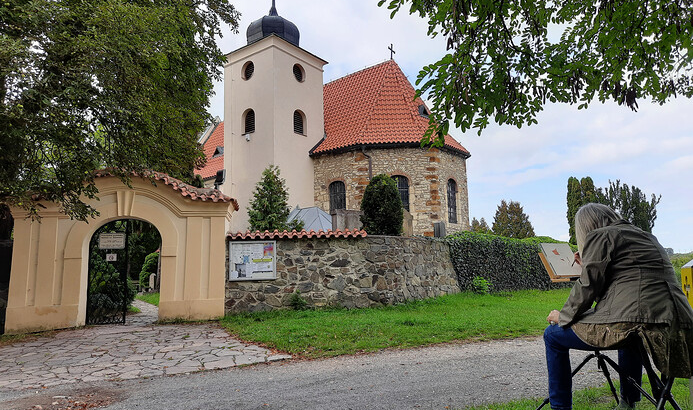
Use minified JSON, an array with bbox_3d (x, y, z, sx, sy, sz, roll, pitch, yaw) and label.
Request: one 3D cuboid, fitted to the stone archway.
[{"bbox_3d":[-4.913,0.876,11.145,4.764,3.501,0.850,0,-10,-10],"label":"stone archway"}]

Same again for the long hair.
[{"bbox_3d":[1.284,0.125,2.550,0.210,0.270,0.230,2,-10,-22],"label":"long hair"}]

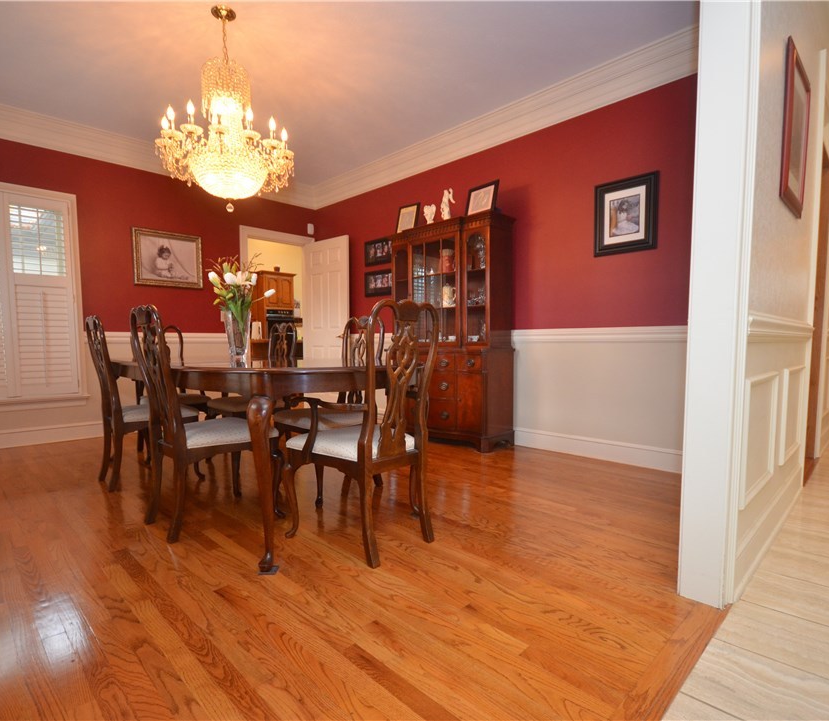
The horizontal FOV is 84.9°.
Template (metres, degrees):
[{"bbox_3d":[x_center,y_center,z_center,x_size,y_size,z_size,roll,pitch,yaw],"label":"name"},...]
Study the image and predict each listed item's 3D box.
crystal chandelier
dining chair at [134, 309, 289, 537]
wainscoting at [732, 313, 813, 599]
[{"bbox_3d":[-1.102,-1.441,2.654,0.764,1.136,0.764,-3,3,-44],"label":"crystal chandelier"},{"bbox_3d":[-1.006,0.266,2.191,0.510,1.020,0.570,2,4,44],"label":"dining chair"},{"bbox_3d":[1.666,0.293,2.056,1.650,0.955,0.050,-3,4,-43],"label":"wainscoting"}]

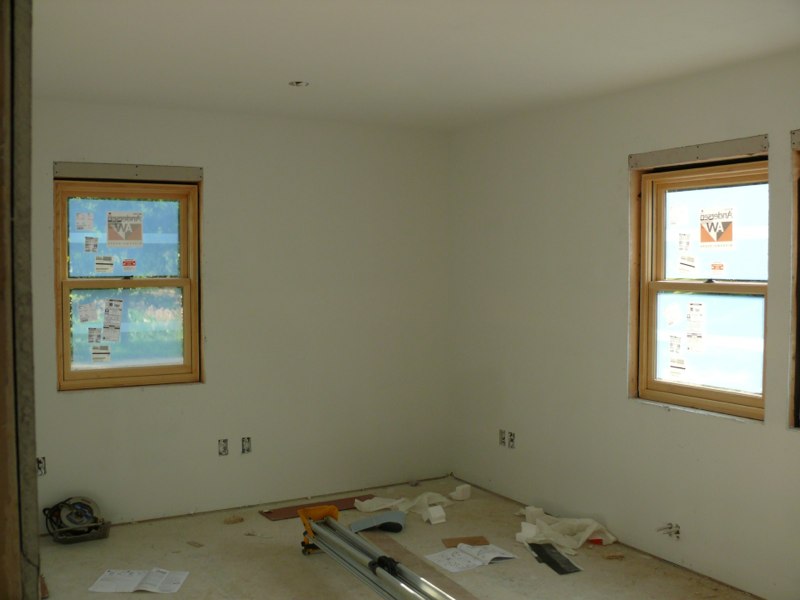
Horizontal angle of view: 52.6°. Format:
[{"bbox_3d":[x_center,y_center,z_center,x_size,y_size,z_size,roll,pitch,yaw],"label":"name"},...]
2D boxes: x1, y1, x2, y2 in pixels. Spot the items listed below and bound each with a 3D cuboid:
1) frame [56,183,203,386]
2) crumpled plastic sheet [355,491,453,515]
[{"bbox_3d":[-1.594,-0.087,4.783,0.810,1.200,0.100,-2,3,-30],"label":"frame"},{"bbox_3d":[0.020,1.274,5.120,0.630,0.066,0.310,0,3,0],"label":"crumpled plastic sheet"}]

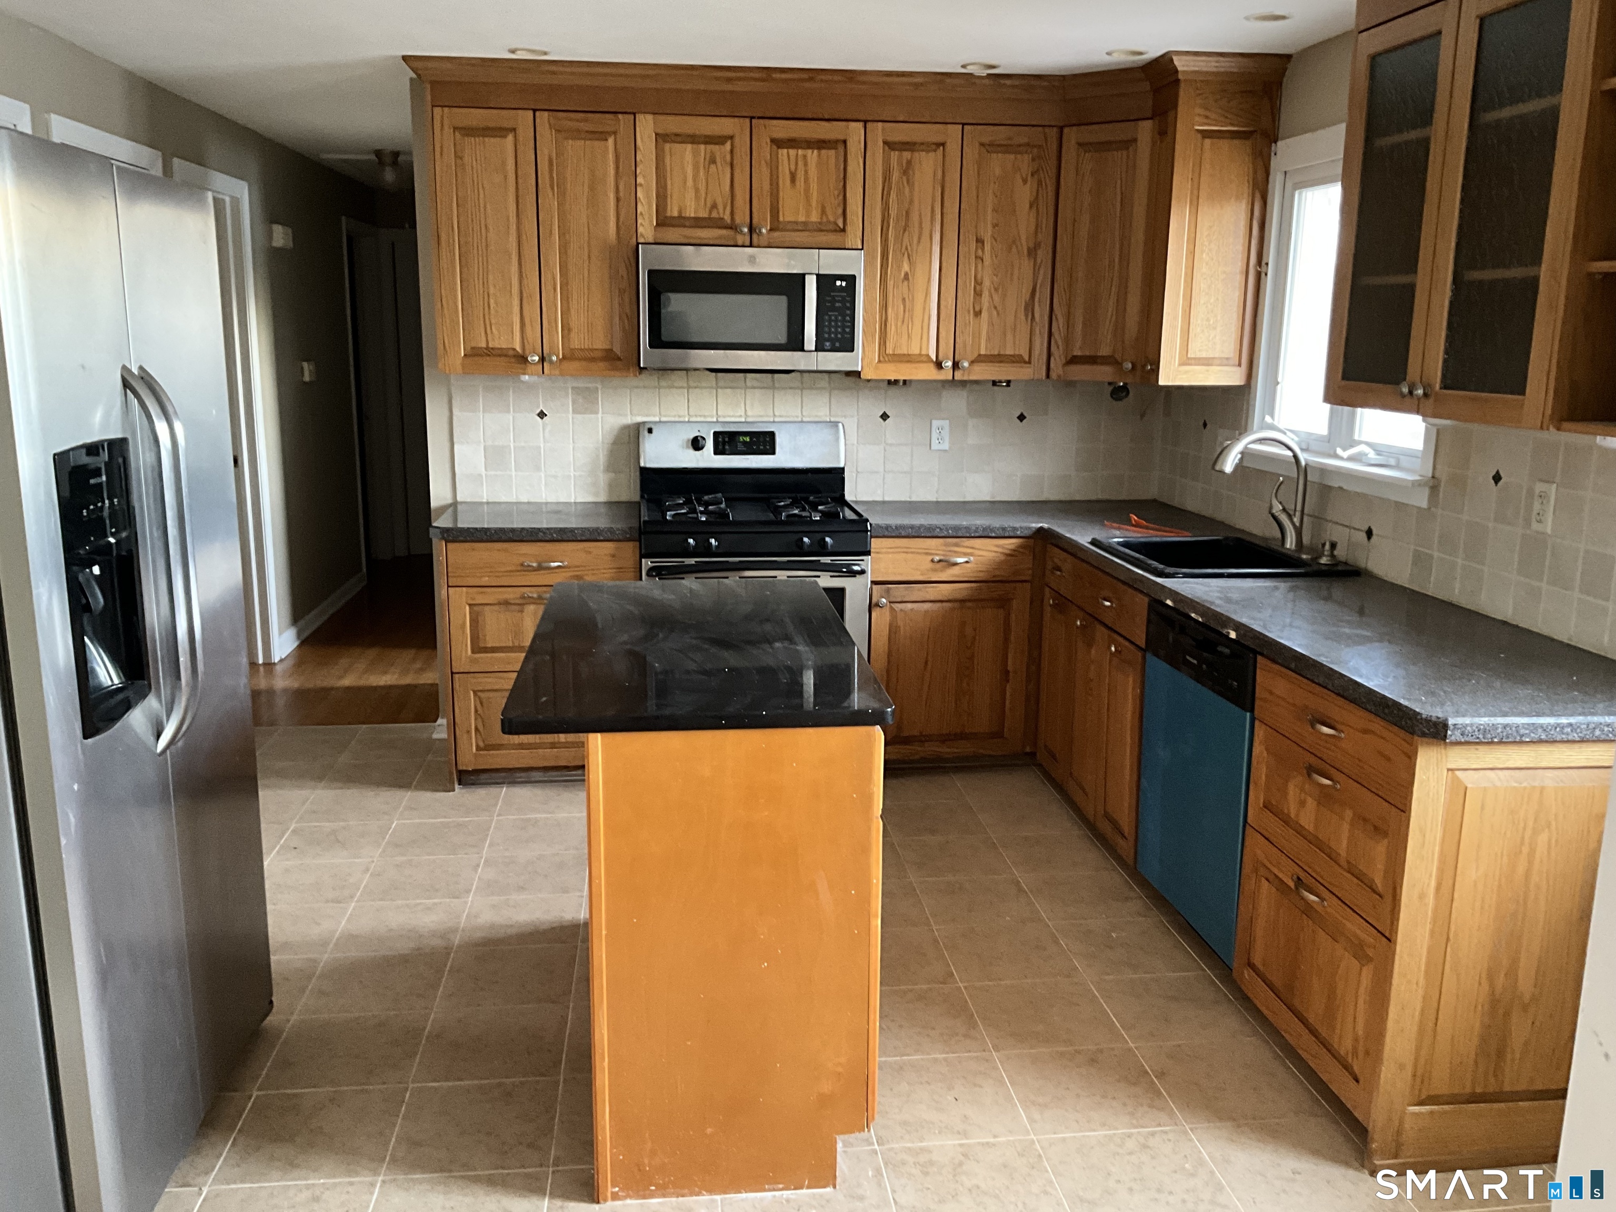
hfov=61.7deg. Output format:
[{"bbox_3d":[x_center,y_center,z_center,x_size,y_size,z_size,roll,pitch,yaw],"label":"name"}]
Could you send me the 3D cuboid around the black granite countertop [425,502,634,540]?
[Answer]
[{"bbox_3d":[-0.911,-0.296,4.664,0.662,0.042,0.647,-1,12,-6],"label":"black granite countertop"}]

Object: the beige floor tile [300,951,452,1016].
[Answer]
[{"bbox_3d":[-1.046,0.922,3.304,0.311,0.010,0.311,-1,12,-6],"label":"beige floor tile"}]

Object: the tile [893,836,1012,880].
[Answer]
[{"bbox_3d":[0.447,0.763,4.076,0.310,0.010,0.310,-1,12,-6],"label":"tile"}]

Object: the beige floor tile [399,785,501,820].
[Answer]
[{"bbox_3d":[-1.159,0.648,4.423,0.305,0.010,0.305,-1,12,-6],"label":"beige floor tile"}]

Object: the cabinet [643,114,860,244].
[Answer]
[{"bbox_3d":[-0.207,-1.466,4.743,0.767,0.417,0.326,-1,12,-6],"label":"cabinet"}]

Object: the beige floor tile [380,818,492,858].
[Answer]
[{"bbox_3d":[-1.127,0.713,4.128,0.305,0.010,0.305,-1,12,-6],"label":"beige floor tile"}]

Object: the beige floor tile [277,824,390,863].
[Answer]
[{"bbox_3d":[-1.433,0.718,4.094,0.305,0.010,0.305,-1,12,-6],"label":"beige floor tile"}]

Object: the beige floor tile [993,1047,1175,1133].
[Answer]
[{"bbox_3d":[0.589,1.027,2.869,0.311,0.010,0.311,-1,12,-6],"label":"beige floor tile"}]

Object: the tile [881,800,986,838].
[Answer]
[{"bbox_3d":[0.412,0.698,4.381,0.310,0.010,0.310,-1,12,-6],"label":"tile"}]

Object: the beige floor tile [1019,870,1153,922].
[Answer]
[{"bbox_3d":[0.778,0.808,3.733,0.305,0.010,0.305,-1,12,-6],"label":"beige floor tile"}]

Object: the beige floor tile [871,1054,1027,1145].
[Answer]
[{"bbox_3d":[0.268,1.002,2.748,0.305,0.010,0.305,-1,12,-6],"label":"beige floor tile"}]

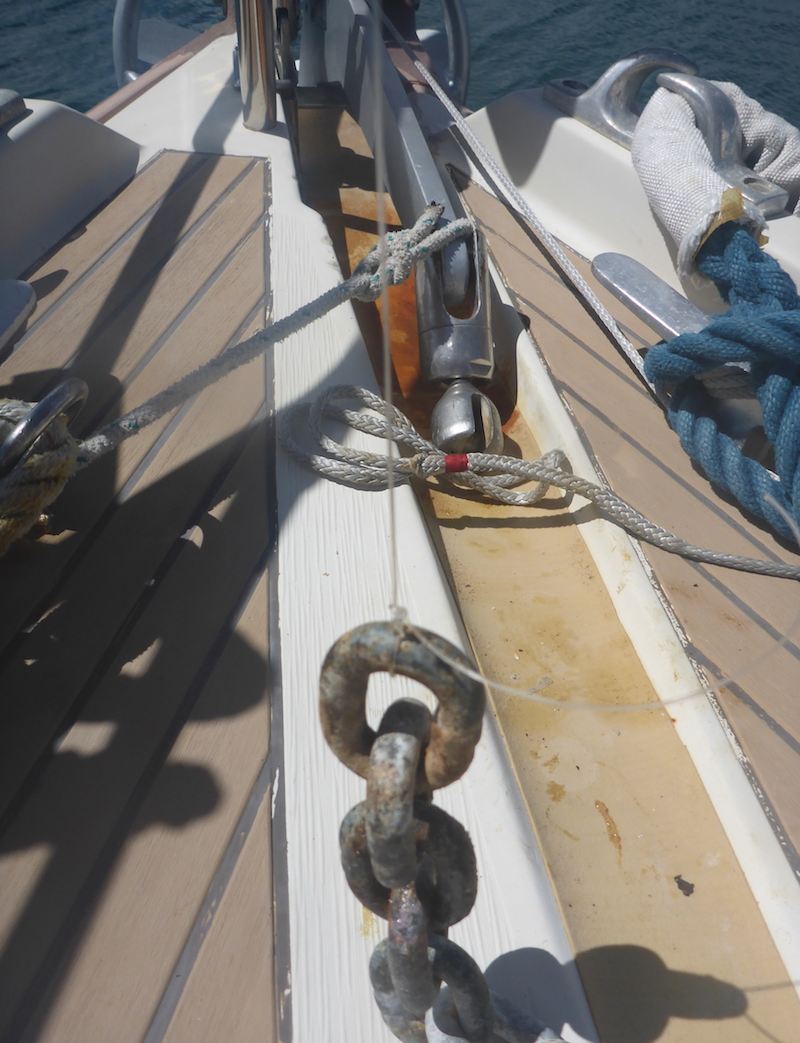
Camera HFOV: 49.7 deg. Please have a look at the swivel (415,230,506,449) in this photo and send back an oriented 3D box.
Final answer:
[{"bbox_3d":[0.037,-0.110,0.530,0.048,0.138,0.046,-4,2,-12],"label":"swivel"}]

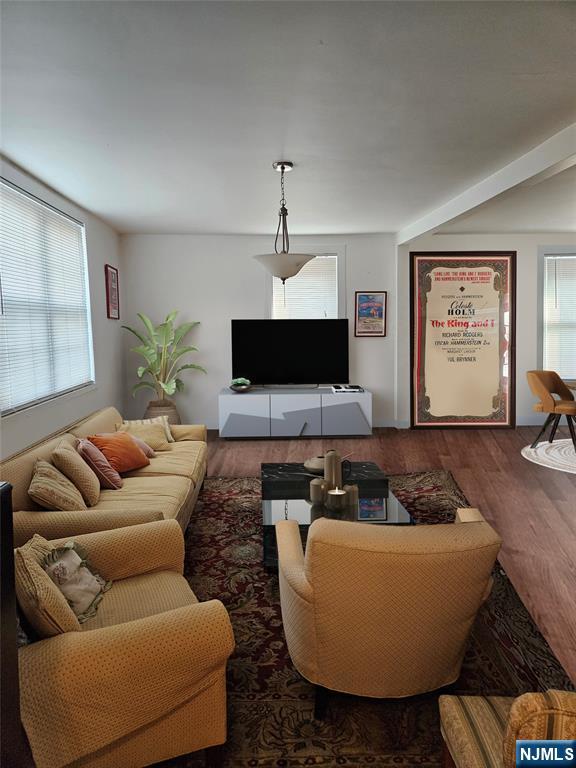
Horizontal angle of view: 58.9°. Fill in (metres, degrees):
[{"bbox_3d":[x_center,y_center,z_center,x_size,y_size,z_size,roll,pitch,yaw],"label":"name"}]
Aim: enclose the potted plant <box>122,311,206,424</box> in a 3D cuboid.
[{"bbox_3d":[-1.441,-0.092,5.984,0.930,1.530,0.850,-1,7,-3],"label":"potted plant"}]

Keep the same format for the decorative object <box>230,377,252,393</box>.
[{"bbox_3d":[-0.565,0.027,6.111,0.260,0.180,0.240,-1,7,-3],"label":"decorative object"}]

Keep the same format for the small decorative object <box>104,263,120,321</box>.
[{"bbox_3d":[-2.000,-1.043,5.891,0.030,0.600,0.460,-1,7,-3],"label":"small decorative object"}]

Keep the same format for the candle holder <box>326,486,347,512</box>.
[{"bbox_3d":[0.285,0.671,2.953,0.107,0.105,0.107,-1,7,-3],"label":"candle holder"}]

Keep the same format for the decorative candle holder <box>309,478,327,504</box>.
[{"bbox_3d":[0.184,0.639,3.075,0.100,0.145,0.100,-1,7,-3],"label":"decorative candle holder"}]

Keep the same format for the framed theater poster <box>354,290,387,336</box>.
[{"bbox_3d":[1.057,-0.892,6.505,0.425,0.585,0.030,-1,7,-3],"label":"framed theater poster"}]

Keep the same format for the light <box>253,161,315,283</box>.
[{"bbox_3d":[-0.028,-1.112,3.561,0.450,0.830,0.450,-1,7,-3],"label":"light"}]

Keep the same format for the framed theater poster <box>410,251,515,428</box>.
[{"bbox_3d":[2.202,-0.528,6.454,1.350,2.220,0.050,-1,7,-3],"label":"framed theater poster"}]

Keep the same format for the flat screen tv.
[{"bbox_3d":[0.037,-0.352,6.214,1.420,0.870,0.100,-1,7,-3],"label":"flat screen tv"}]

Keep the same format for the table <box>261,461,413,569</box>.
[{"bbox_3d":[0.234,0.791,3.151,0.810,0.400,0.840,-1,7,-3],"label":"table"}]

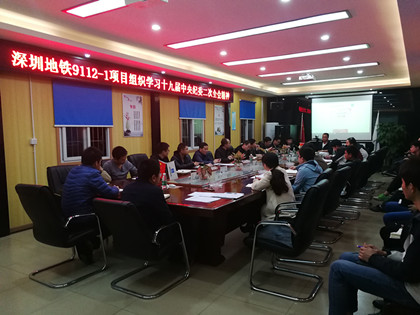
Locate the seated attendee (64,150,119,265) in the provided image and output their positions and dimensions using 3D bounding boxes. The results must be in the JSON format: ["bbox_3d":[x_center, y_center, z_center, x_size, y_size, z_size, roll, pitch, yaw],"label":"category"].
[{"bbox_3d":[-1.330,0.546,3.707,0.570,1.320,0.820,2,5,32],"label":"seated attendee"}]

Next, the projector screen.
[{"bbox_3d":[4.746,-1.407,11.878,2.050,1.600,0.070,2,5,32],"label":"projector screen"}]

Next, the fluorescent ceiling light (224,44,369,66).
[{"bbox_3d":[1.676,-2.133,6.897,3.020,0.080,0.330,2,5,32],"label":"fluorescent ceiling light"}]

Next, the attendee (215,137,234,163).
[{"bbox_3d":[0.474,0.156,8.485,0.750,1.290,0.540,0,5,14],"label":"attendee"}]

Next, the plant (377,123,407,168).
[{"bbox_3d":[5.916,-0.288,10.589,0.860,1.660,0.860,2,5,32],"label":"plant"}]

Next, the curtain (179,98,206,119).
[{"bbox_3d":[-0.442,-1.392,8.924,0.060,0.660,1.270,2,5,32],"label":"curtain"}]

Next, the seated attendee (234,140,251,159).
[{"bbox_3d":[0.942,0.137,9.137,0.770,1.210,0.540,1,5,22],"label":"seated attendee"}]

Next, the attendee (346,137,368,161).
[{"bbox_3d":[3.636,0.119,8.387,0.750,1.270,0.520,2,5,32],"label":"attendee"}]

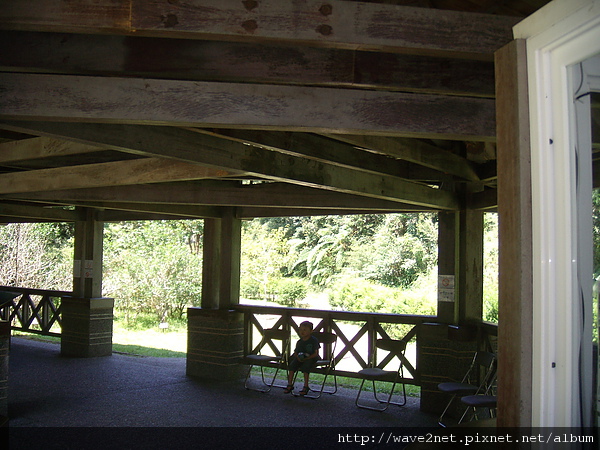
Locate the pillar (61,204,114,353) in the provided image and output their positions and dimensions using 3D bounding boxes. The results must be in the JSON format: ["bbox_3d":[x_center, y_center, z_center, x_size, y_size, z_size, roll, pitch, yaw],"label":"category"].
[{"bbox_3d":[-3.695,0.985,11.523,0.770,2.570,0.480,-1,-3,34],"label":"pillar"}]

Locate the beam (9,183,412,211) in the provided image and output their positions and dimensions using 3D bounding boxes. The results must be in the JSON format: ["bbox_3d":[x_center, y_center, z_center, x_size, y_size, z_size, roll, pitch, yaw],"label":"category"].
[{"bbox_3d":[-0.709,-0.346,7.380,5.200,0.250,0.150,1,-3,-11],"label":"beam"}]

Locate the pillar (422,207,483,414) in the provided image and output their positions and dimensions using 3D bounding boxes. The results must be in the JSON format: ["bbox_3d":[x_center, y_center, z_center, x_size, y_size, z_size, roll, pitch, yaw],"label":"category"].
[{"bbox_3d":[1.791,0.993,7.755,0.550,2.380,0.720,4,-5,-45],"label":"pillar"}]

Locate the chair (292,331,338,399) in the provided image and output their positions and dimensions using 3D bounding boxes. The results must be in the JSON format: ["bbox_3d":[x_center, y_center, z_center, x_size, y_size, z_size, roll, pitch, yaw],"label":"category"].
[{"bbox_3d":[0.213,1.824,8.618,0.450,0.770,0.470,-1,-4,35],"label":"chair"}]

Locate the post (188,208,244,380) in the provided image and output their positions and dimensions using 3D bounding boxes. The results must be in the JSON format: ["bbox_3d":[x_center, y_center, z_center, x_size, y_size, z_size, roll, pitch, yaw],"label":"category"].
[{"bbox_3d":[-1.213,1.034,9.836,0.800,2.440,0.480,-1,-4,33],"label":"post"}]

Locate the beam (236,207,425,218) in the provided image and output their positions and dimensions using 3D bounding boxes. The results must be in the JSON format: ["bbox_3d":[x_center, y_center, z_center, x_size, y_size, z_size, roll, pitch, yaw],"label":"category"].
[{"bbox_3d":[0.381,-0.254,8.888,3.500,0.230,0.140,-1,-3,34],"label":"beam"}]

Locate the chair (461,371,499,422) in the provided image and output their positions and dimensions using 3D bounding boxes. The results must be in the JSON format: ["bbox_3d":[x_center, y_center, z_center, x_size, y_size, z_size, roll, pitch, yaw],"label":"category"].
[{"bbox_3d":[1.778,1.702,6.171,0.480,0.780,0.450,1,-3,-9],"label":"chair"}]

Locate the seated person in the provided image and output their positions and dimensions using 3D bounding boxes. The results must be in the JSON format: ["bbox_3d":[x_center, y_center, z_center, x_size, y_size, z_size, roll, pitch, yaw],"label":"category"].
[{"bbox_3d":[0.059,1.688,8.454,0.360,0.920,0.470,-2,-4,40],"label":"seated person"}]

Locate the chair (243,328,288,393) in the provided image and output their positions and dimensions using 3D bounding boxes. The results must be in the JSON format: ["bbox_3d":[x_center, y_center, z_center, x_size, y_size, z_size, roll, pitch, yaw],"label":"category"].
[{"bbox_3d":[-0.435,1.801,8.756,0.450,0.770,0.460,-1,-3,36],"label":"chair"}]

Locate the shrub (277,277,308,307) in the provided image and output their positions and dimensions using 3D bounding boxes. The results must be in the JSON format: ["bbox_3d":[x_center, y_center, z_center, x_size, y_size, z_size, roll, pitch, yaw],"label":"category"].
[{"bbox_3d":[-0.260,2.473,24.500,1.200,1.120,1.100,1,-3,0],"label":"shrub"}]

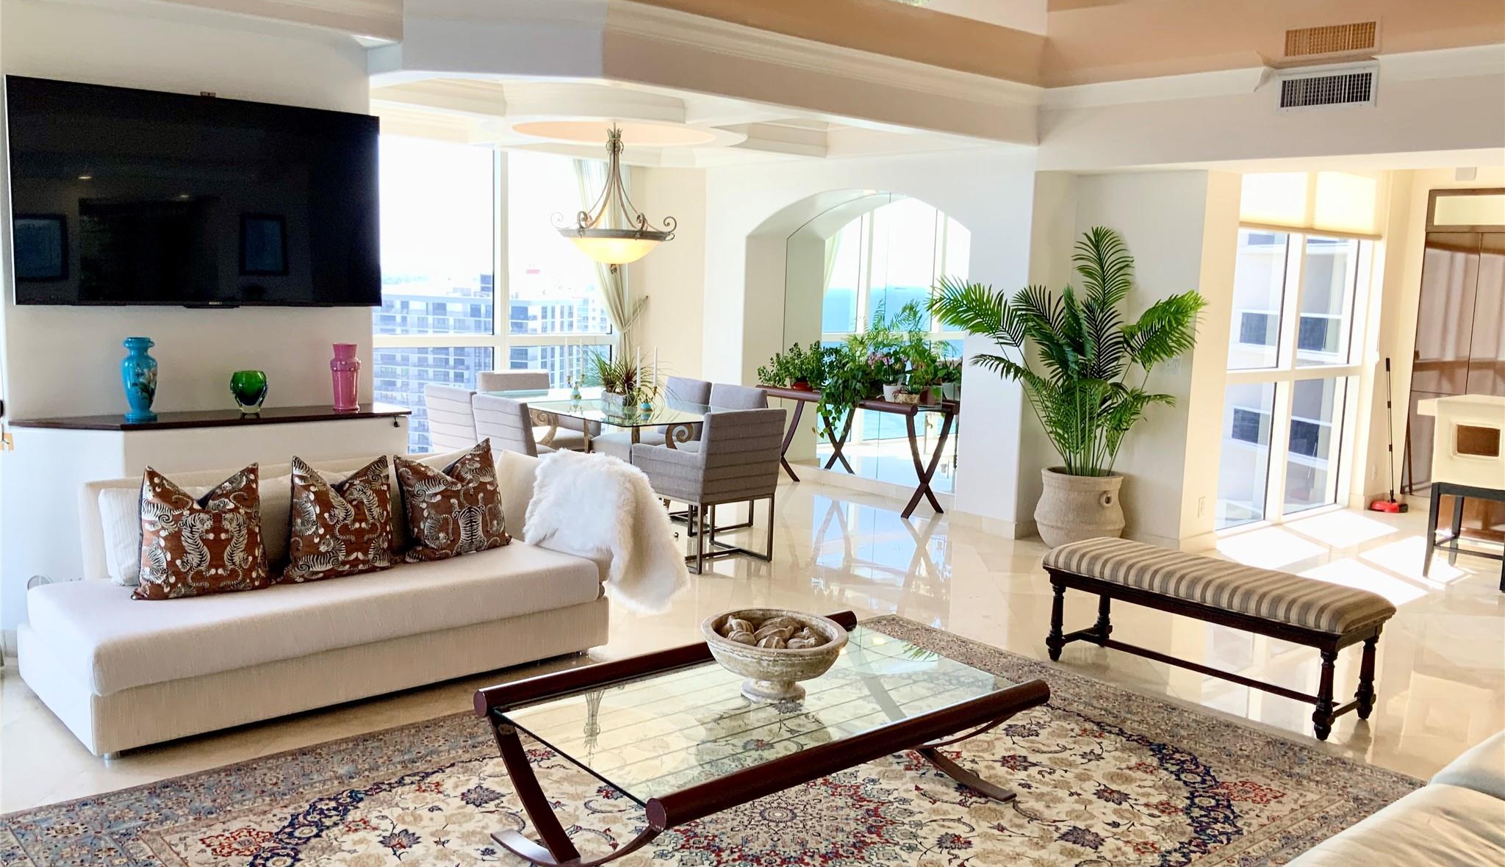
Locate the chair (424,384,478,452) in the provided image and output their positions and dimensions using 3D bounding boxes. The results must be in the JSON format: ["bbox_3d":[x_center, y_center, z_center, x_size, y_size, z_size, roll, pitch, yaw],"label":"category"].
[{"bbox_3d":[-1.568,0.144,7.526,0.663,0.836,0.520,-5,10,-43],"label":"chair"}]

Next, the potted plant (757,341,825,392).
[{"bbox_3d":[0.317,-0.489,9.203,0.367,0.357,0.408,-5,10,-43],"label":"potted plant"}]

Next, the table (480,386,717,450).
[{"bbox_3d":[-0.902,0.194,7.929,0.989,0.750,1.962,-4,9,-40],"label":"table"}]

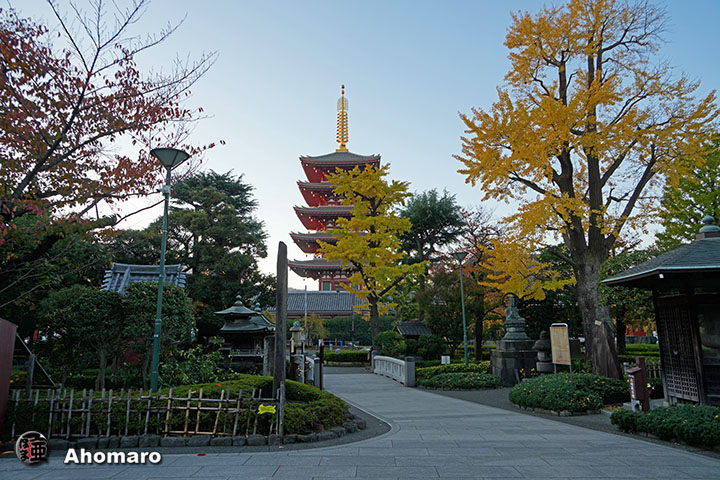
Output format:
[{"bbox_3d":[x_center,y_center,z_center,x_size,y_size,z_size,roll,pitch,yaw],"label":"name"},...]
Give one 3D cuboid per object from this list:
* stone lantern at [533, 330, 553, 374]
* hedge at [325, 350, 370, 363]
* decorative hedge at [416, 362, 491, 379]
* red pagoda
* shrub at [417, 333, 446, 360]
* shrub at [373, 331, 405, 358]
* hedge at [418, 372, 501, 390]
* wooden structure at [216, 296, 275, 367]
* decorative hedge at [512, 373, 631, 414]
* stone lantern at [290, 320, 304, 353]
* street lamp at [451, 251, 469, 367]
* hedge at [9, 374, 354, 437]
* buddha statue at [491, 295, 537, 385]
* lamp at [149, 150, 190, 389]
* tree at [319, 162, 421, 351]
[{"bbox_3d":[6.709,4.215,17.502,0.800,1.700,0.800,0,-12,0],"label":"stone lantern"},{"bbox_3d":[-0.896,7.216,29.656,3.200,0.800,1.500,0,-12,0],"label":"hedge"},{"bbox_3d":[3.613,5.057,18.354,2.950,0.570,1.500,0,-12,0],"label":"decorative hedge"},{"bbox_3d":[-3.525,-8.124,95.590,17.000,49.000,17.000,-1,-12,1],"label":"red pagoda"},{"bbox_3d":[3.775,5.817,25.343,1.600,1.550,1.500,0,-12,0],"label":"shrub"},{"bbox_3d":[1.351,4.871,21.773,1.400,1.500,1.350,0,-11,0],"label":"shrub"},{"bbox_3d":[2.867,3.947,13.550,2.500,0.450,1.450,0,-11,0],"label":"hedge"},{"bbox_3d":[-5.291,4.336,22.086,2.600,3.450,2.600,1,-12,-8],"label":"wooden structure"},{"bbox_3d":[4.694,3.247,10.374,2.750,0.630,1.950,4,-11,-20],"label":"decorative hedge"},{"bbox_3d":[-2.733,4.683,20.991,0.650,2.200,0.650,0,-12,0],"label":"stone lantern"},{"bbox_3d":[3.942,2.687,18.215,0.650,4.550,0.650,0,-11,0],"label":"street lamp"},{"bbox_3d":[-2.724,3.059,9.176,5.100,0.830,3.800,0,-12,-4],"label":"hedge"},{"bbox_3d":[4.643,2.977,14.648,1.300,2.750,1.300,4,-11,-20],"label":"buddha statue"},{"bbox_3d":[-3.277,0.680,7.914,0.680,4.630,0.680,0,-11,0],"label":"lamp"},{"bbox_3d":[0.625,1.058,24.733,5.500,10.300,5.200,0,-11,0],"label":"tree"}]

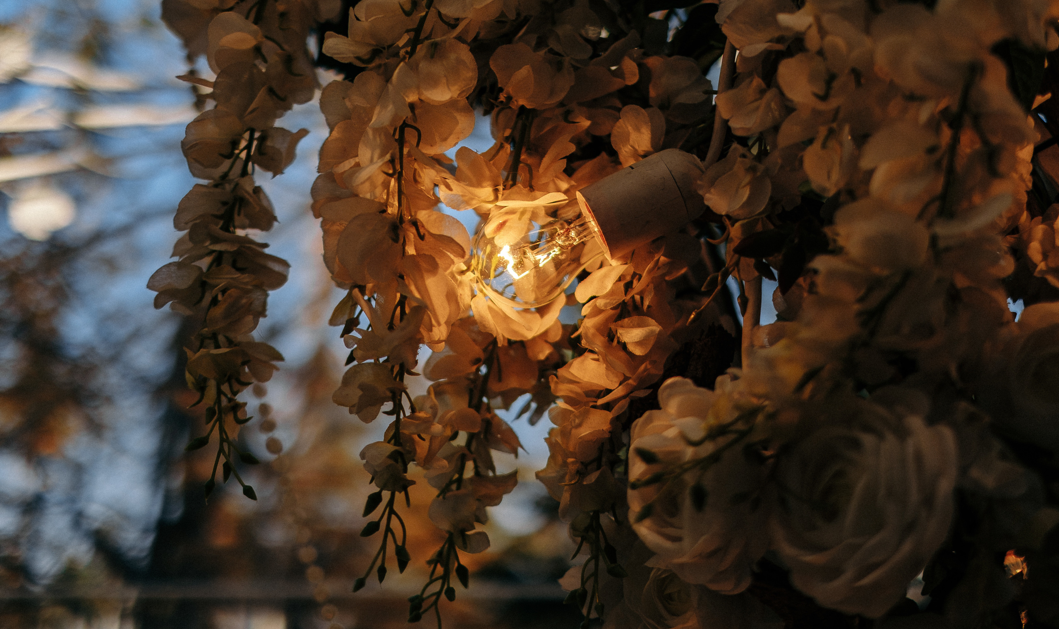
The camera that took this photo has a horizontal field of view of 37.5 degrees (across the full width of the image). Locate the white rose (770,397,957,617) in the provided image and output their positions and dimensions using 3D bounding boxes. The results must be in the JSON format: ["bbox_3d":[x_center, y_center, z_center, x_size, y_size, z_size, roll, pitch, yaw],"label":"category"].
[{"bbox_3d":[0.158,0.090,0.735,0.090,0.096,0.065,-4,-16,27],"label":"white rose"}]

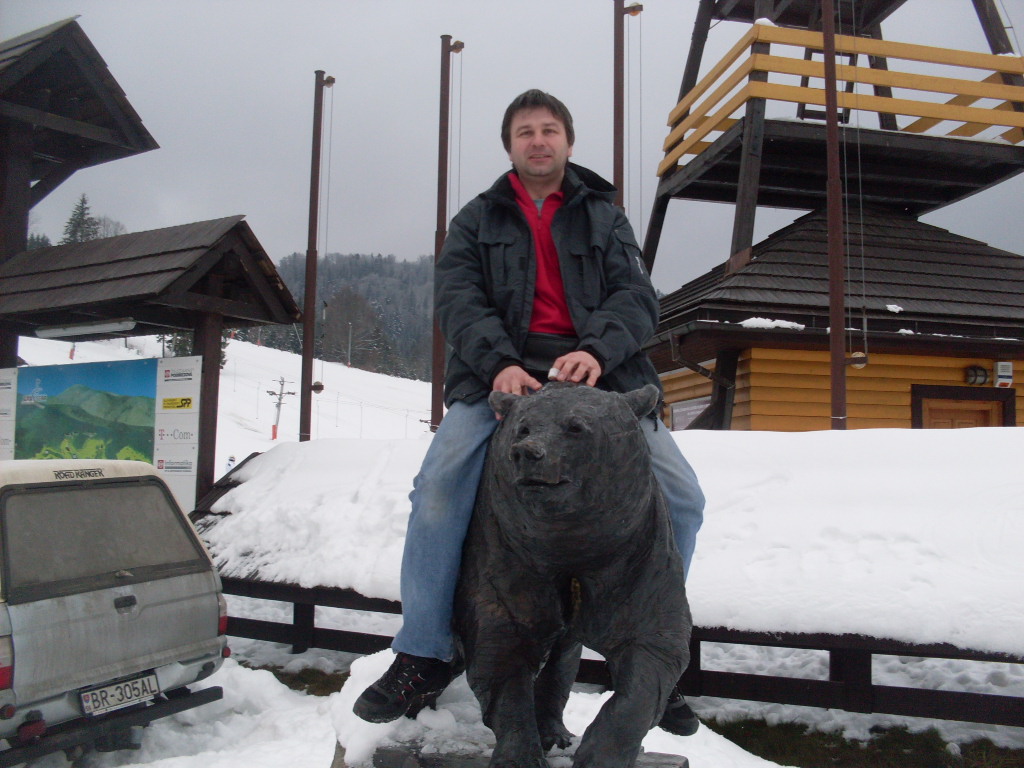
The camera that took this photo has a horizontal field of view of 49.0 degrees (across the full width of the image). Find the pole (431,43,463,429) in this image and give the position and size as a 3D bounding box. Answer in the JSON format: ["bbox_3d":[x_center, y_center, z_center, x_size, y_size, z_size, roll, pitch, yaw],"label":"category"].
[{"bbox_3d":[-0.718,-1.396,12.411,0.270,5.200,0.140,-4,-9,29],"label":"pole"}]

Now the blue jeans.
[{"bbox_3d":[0.085,0.335,2.900,0.770,0.730,0.560,2,-8,-7],"label":"blue jeans"}]

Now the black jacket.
[{"bbox_3d":[0.097,-0.260,2.970,0.590,0.670,0.460,1,-8,-5],"label":"black jacket"}]

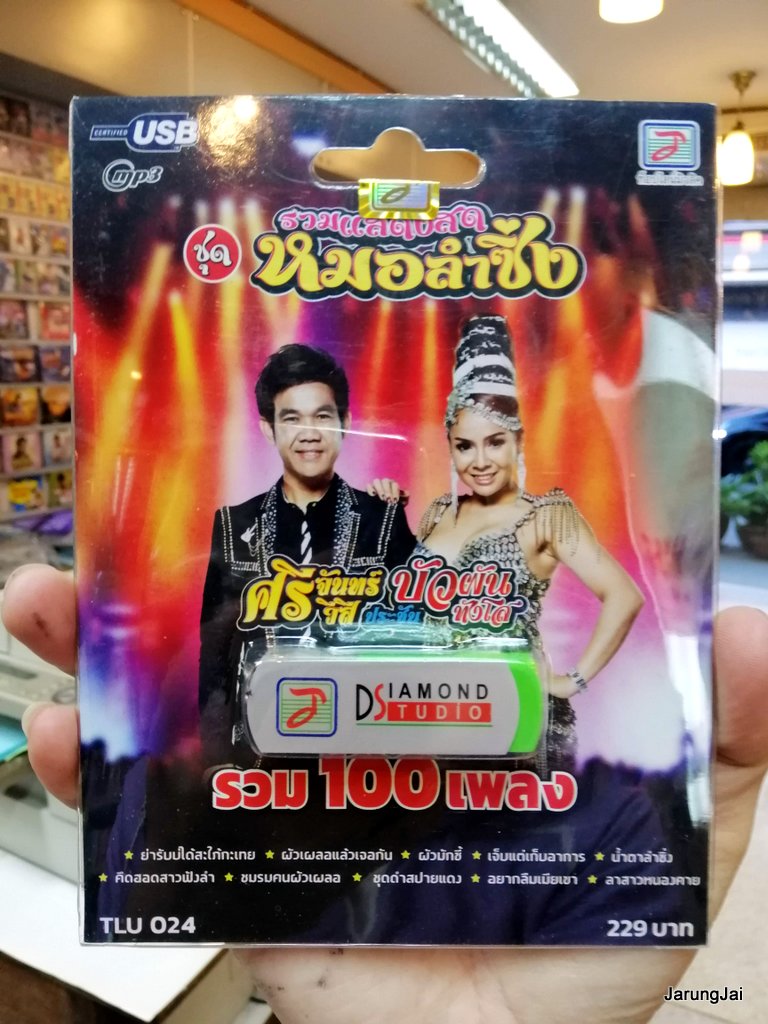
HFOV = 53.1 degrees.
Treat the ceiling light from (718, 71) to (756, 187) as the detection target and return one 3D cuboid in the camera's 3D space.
[{"bbox_3d":[1.628,-1.762,3.523,0.160,0.472,0.160,0,12,0],"label":"ceiling light"}]

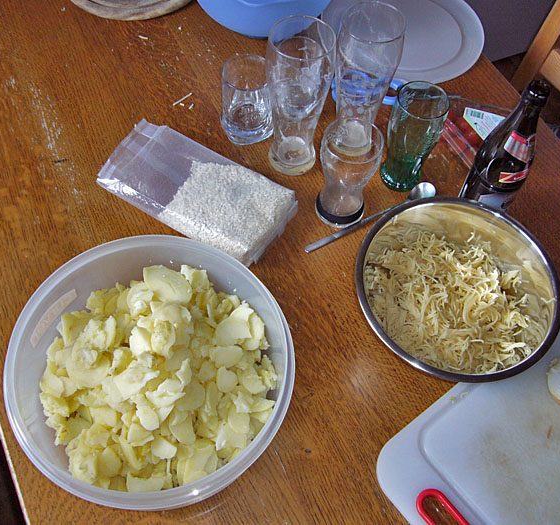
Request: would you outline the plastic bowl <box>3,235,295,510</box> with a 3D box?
[{"bbox_3d":[-0.131,0.130,0.634,0.291,0.130,0.291,2,59,-2],"label":"plastic bowl"}]

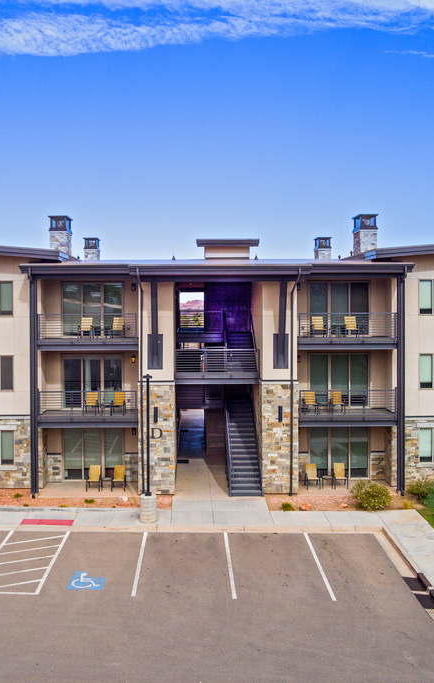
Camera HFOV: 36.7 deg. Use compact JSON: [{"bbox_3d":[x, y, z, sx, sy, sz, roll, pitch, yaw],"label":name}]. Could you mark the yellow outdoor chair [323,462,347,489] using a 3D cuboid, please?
[{"bbox_3d":[5.314,5.823,28.200,0.620,0.960,0.700,0,2,-1],"label":"yellow outdoor chair"}]

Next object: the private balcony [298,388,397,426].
[{"bbox_3d":[5.570,2.770,28.900,4.250,1.600,2.100,0,2,-1],"label":"private balcony"}]

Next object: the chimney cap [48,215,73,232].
[{"bbox_3d":[-7.148,-5.319,30.038,0.861,0.702,1.330,0,2,-1],"label":"chimney cap"}]

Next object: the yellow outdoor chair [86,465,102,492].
[{"bbox_3d":[-5.243,5.856,28.050,0.620,0.970,0.700,0,2,-1],"label":"yellow outdoor chair"}]

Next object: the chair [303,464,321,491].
[{"bbox_3d":[4.084,5.777,27.839,0.600,0.940,0.690,0,2,-1],"label":"chair"}]

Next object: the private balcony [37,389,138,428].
[{"bbox_3d":[-5.131,2.663,26.894,3.970,1.460,1.850,0,2,-1],"label":"private balcony"}]

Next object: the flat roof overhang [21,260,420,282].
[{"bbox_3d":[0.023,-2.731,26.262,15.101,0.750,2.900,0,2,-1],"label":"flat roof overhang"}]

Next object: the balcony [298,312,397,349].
[{"bbox_3d":[5.198,-0.427,26.994,3.960,1.450,1.850,0,2,-1],"label":"balcony"}]

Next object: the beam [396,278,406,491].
[{"bbox_3d":[7.507,1.827,26.756,0.330,8.809,0.320,0,2,-1],"label":"beam"}]

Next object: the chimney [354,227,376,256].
[{"bbox_3d":[6.885,-4.486,30.344,0.799,1.267,1.250,0,2,-1],"label":"chimney"}]

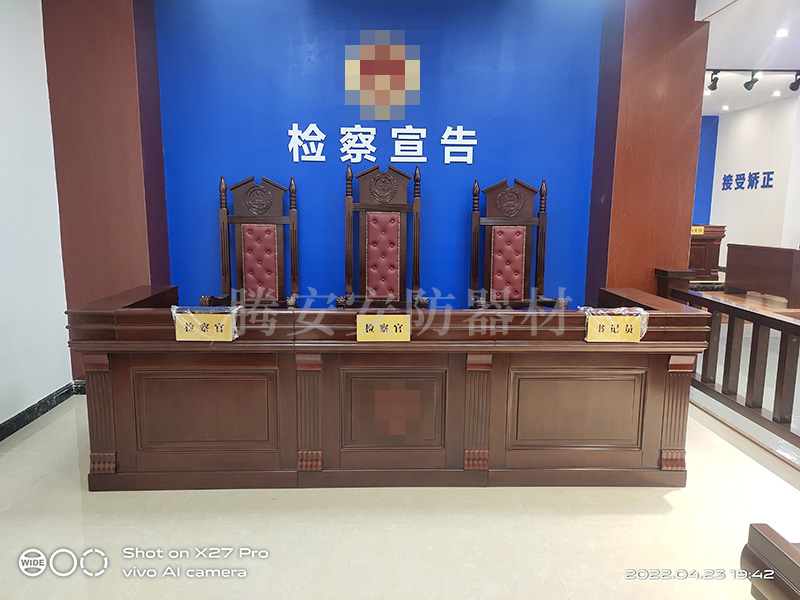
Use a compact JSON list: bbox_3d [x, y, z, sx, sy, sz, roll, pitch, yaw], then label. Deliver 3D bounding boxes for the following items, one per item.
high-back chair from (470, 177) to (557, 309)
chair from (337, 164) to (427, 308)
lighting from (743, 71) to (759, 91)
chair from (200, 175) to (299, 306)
[{"bbox_3d":[0.811,-0.093,3.752,0.630,1.497,0.640,0,10,0],"label":"high-back chair"},{"bbox_3d":[-0.122,-0.176,3.865,0.630,1.604,0.640,0,10,-2],"label":"chair"},{"bbox_3d":[3.495,-2.189,5.300,0.135,0.175,0.090,8,11,40],"label":"lighting"},{"bbox_3d":[-0.999,-0.089,3.632,0.630,1.497,0.640,0,10,-4],"label":"chair"}]

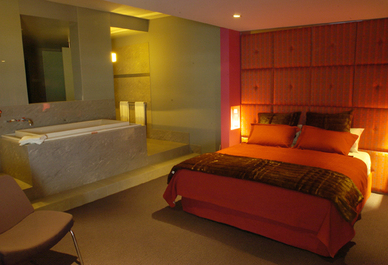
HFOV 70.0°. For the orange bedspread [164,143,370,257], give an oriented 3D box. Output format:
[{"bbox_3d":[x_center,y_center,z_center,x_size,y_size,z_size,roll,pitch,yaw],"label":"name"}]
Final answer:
[{"bbox_3d":[1.100,0.653,3.708,1.940,0.600,1.900,6,12,36],"label":"orange bedspread"}]

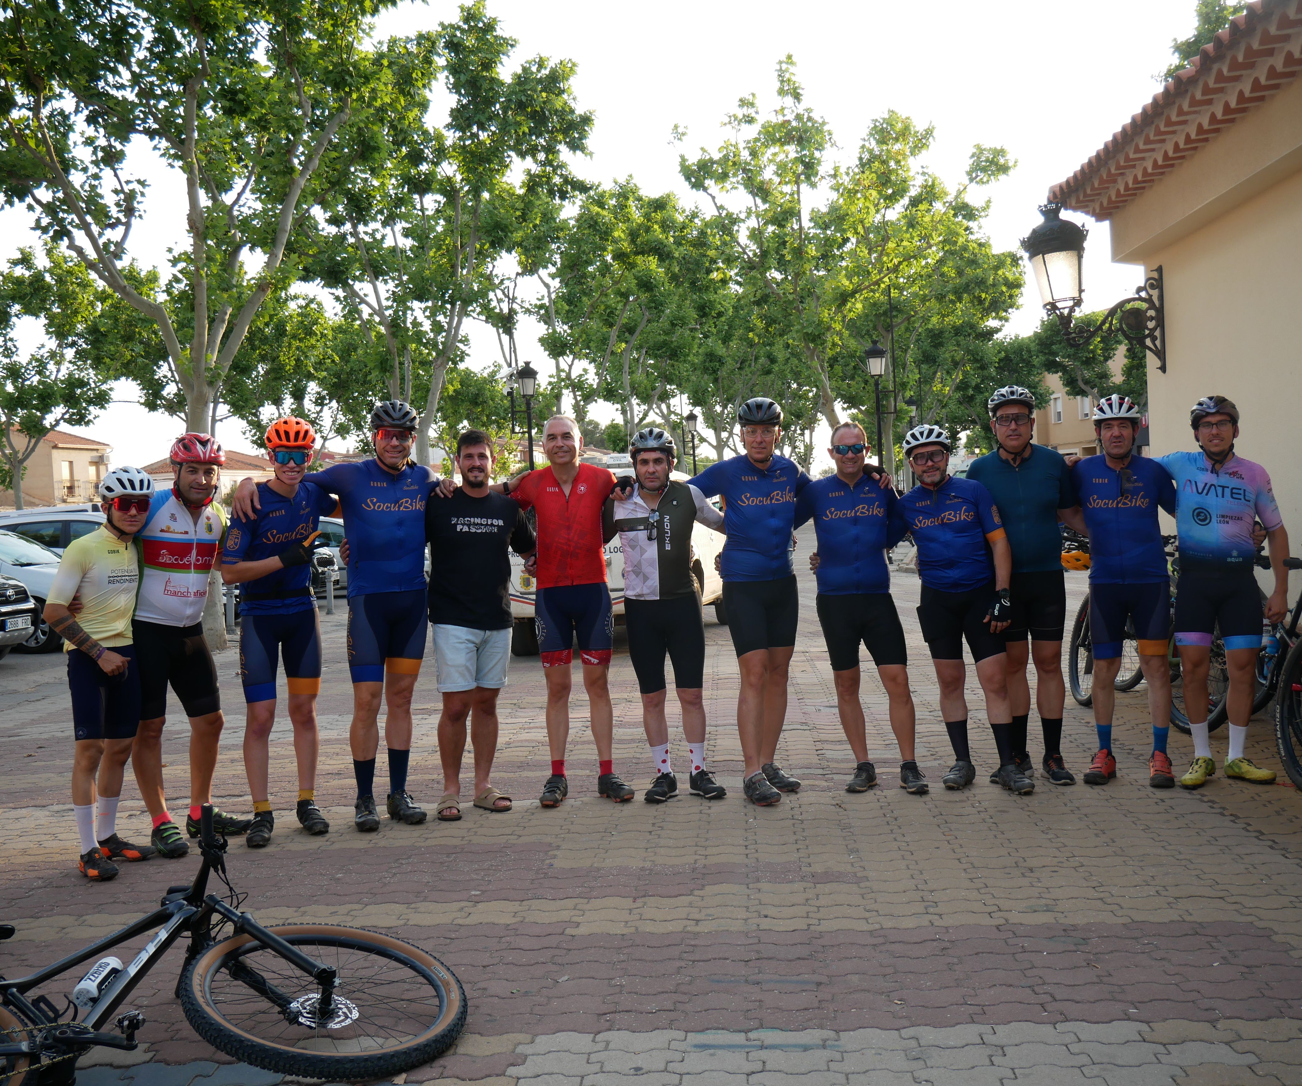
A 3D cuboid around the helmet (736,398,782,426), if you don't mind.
[{"bbox_3d":[0.515,-0.616,7.101,0.212,0.160,0.275,-2,0,3],"label":"helmet"}]

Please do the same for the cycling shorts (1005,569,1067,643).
[{"bbox_3d":[1.826,0.293,7.226,0.355,0.385,0.260,-2,0,12],"label":"cycling shorts"}]

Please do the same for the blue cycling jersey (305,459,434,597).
[{"bbox_3d":[-1.255,-0.068,6.723,0.590,0.620,0.280,-2,0,-19],"label":"blue cycling jersey"}]

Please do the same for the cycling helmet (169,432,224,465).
[{"bbox_3d":[-1.951,-0.398,6.471,0.215,0.160,0.275,1,2,-23],"label":"cycling helmet"}]

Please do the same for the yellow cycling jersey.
[{"bbox_3d":[-2.348,0.187,6.400,0.440,0.540,0.300,-3,2,-40],"label":"yellow cycling jersey"}]

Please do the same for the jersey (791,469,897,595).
[{"bbox_3d":[0.954,-0.044,7.320,0.520,0.590,0.300,-2,1,5],"label":"jersey"}]

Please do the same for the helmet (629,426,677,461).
[{"bbox_3d":[0.008,-0.474,7.131,0.215,0.165,0.275,-2,0,5],"label":"helmet"}]

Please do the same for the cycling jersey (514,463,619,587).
[{"bbox_3d":[-0.399,-0.086,7.131,0.510,0.600,0.270,-2,0,-2],"label":"cycling jersey"}]

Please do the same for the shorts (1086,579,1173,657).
[{"bbox_3d":[2.197,0.342,6.909,0.390,0.410,0.270,-2,2,15],"label":"shorts"}]

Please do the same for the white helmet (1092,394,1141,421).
[{"bbox_3d":[2.176,-0.626,7.034,0.220,0.155,0.275,-2,0,19],"label":"white helmet"}]

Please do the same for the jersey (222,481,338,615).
[{"bbox_3d":[-1.638,0.020,6.640,0.520,0.590,0.300,-3,1,-20],"label":"jersey"}]

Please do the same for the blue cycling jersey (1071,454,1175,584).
[{"bbox_3d":[2.261,-0.114,7.210,0.510,0.615,0.300,-2,1,14],"label":"blue cycling jersey"}]

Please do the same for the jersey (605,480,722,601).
[{"bbox_3d":[0.060,-0.010,6.982,0.560,0.575,0.280,-3,2,0],"label":"jersey"}]

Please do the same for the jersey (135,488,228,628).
[{"bbox_3d":[-2.033,0.063,6.453,0.470,0.600,0.310,-4,2,-35],"label":"jersey"}]

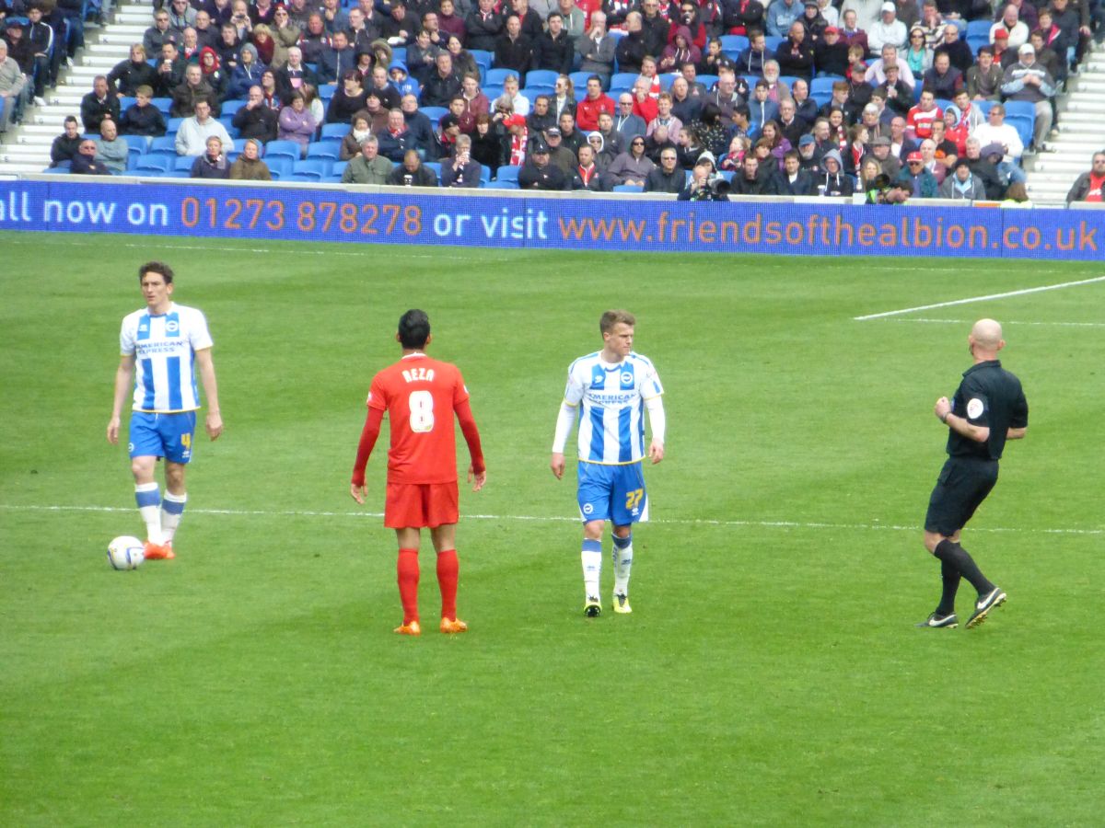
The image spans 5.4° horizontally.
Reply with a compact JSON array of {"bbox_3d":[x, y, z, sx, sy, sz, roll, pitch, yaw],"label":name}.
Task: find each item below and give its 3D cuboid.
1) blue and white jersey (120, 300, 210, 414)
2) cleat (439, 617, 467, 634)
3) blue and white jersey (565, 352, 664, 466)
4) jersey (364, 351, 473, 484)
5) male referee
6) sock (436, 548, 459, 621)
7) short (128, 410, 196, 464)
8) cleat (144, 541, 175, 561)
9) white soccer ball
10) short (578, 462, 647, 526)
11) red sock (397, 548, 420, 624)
[{"bbox_3d":[-2.397,-0.348,72.100,0.560,0.690,0.300,1,3,16],"label":"blue and white jersey"},{"bbox_3d":[-0.555,1.191,65.500,0.105,0.105,0.285,2,3,27],"label":"cleat"},{"bbox_3d":[0.355,-0.035,67.300,0.570,0.660,0.300,1,3,2],"label":"blue and white jersey"},{"bbox_3d":[-0.749,0.028,65.200,0.570,0.740,0.300,1,3,0],"label":"jersey"},{"bbox_3d":[2.395,0.345,66.500,0.700,1.790,0.550,3,3,35],"label":"male referee"},{"bbox_3d":[-0.588,0.967,65.400,0.130,0.420,0.140,1,3,0],"label":"sock"},{"bbox_3d":[-2.423,0.134,72.100,0.410,0.370,0.310,1,3,14],"label":"short"},{"bbox_3d":[-2.443,0.849,72.100,0.110,0.110,0.285,2,3,25],"label":"cleat"},{"bbox_3d":[-2.595,0.850,70.800,0.220,0.220,0.220,1,3,0],"label":"white soccer ball"},{"bbox_3d":[0.347,0.451,67.300,0.410,0.410,0.310,1,3,2],"label":"short"},{"bbox_3d":[-0.808,0.973,65.150,0.135,0.430,0.145,0,3,-12],"label":"red sock"}]

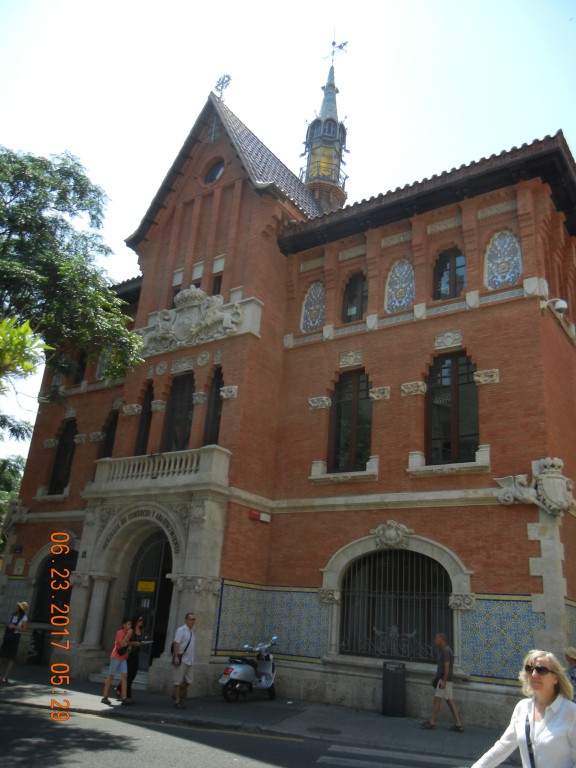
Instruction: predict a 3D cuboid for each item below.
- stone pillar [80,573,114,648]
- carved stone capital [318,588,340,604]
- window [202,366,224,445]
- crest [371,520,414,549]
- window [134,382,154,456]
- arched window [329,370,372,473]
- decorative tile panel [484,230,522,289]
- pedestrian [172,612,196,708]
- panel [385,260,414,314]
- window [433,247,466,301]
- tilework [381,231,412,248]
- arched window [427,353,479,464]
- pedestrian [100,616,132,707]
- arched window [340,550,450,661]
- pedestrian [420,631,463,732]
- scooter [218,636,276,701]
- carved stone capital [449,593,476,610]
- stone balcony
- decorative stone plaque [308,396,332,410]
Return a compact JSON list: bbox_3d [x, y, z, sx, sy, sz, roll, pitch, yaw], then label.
[{"bbox_3d":[-4.798,5.687,16.700,0.470,1.870,0.470,-10,-24,34],"label":"stone pillar"},{"bbox_3d":[0.922,4.851,15.221,0.550,0.340,0.270,-10,-24,34],"label":"carved stone capital"},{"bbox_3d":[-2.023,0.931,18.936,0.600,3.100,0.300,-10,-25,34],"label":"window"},{"bbox_3d":[2.307,3.330,14.719,0.980,0.610,0.300,-10,-24,34],"label":"crest"},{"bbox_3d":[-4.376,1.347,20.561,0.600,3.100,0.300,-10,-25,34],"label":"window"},{"bbox_3d":[1.753,1.013,18.336,1.440,2.950,0.300,-10,-25,34],"label":"arched window"},{"bbox_3d":[5.545,-3.200,17.180,0.950,1.730,0.100,-10,-25,34],"label":"decorative tile panel"},{"bbox_3d":[-2.062,5.510,13.365,0.360,1.700,0.500,-10,-24,34],"label":"pedestrian"},{"bbox_3d":[2.838,-2.496,17.017,0.790,1.420,0.100,-10,-24,34],"label":"panel"},{"bbox_3d":[4.428,-2.979,18.102,0.930,1.650,0.250,-10,-25,34],"label":"window"},{"bbox_3d":[3.197,-4.213,19.419,1.020,0.330,0.100,-10,-25,34],"label":"tilework"},{"bbox_3d":[4.098,0.599,16.716,1.500,2.950,0.300,-10,-25,34],"label":"arched window"},{"bbox_3d":[-3.325,5.444,13.175,0.500,1.570,0.450,-10,-25,34],"label":"pedestrian"},{"bbox_3d":[2.323,4.805,14.528,2.580,2.200,0.300,-10,-24,34],"label":"arched window"},{"bbox_3d":[3.062,5.915,13.322,0.800,1.740,0.500,-10,-25,34],"label":"pedestrian"},{"bbox_3d":[-0.857,6.591,15.263,0.720,1.240,1.800,-13,-27,40],"label":"scooter"},{"bbox_3d":[3.865,4.818,14.712,0.600,0.335,0.250,-10,-25,34],"label":"carved stone capital"},{"bbox_3d":[-3.353,2.333,16.964,4.400,1.080,0.850,-10,-24,34],"label":"stone balcony"},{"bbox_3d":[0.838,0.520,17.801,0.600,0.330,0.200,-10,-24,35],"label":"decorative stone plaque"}]

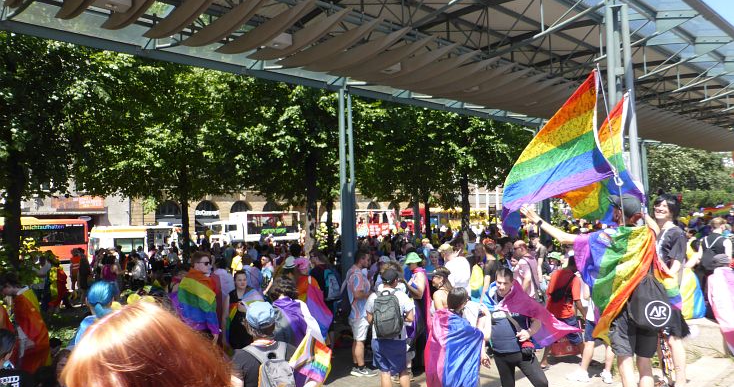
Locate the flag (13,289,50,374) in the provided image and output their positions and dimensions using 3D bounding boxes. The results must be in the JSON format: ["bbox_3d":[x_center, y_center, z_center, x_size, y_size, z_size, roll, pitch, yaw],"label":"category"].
[{"bbox_3d":[-4.020,1.654,6.100,0.300,0.960,0.420,-5,-5,41],"label":"flag"}]

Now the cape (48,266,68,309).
[{"bbox_3d":[-9.817,2.991,16.200,0.600,1.220,0.420,0,-4,-24],"label":"cape"}]

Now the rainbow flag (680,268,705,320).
[{"bbox_3d":[3.976,1.218,6.200,0.300,0.600,0.200,-4,-5,33],"label":"rainbow flag"}]

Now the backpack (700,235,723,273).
[{"bbox_3d":[4.547,0.790,6.700,0.160,0.450,0.270,2,-5,-41],"label":"backpack"}]

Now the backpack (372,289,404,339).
[{"bbox_3d":[0.243,1.367,5.750,0.320,0.520,0.220,-2,-4,12],"label":"backpack"}]

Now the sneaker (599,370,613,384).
[{"bbox_3d":[3.171,2.439,6.803,0.105,0.120,0.285,-2,-3,-3],"label":"sneaker"}]

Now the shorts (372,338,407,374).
[{"bbox_3d":[0.267,1.873,5.980,0.410,0.460,0.290,-2,-3,14],"label":"shorts"}]

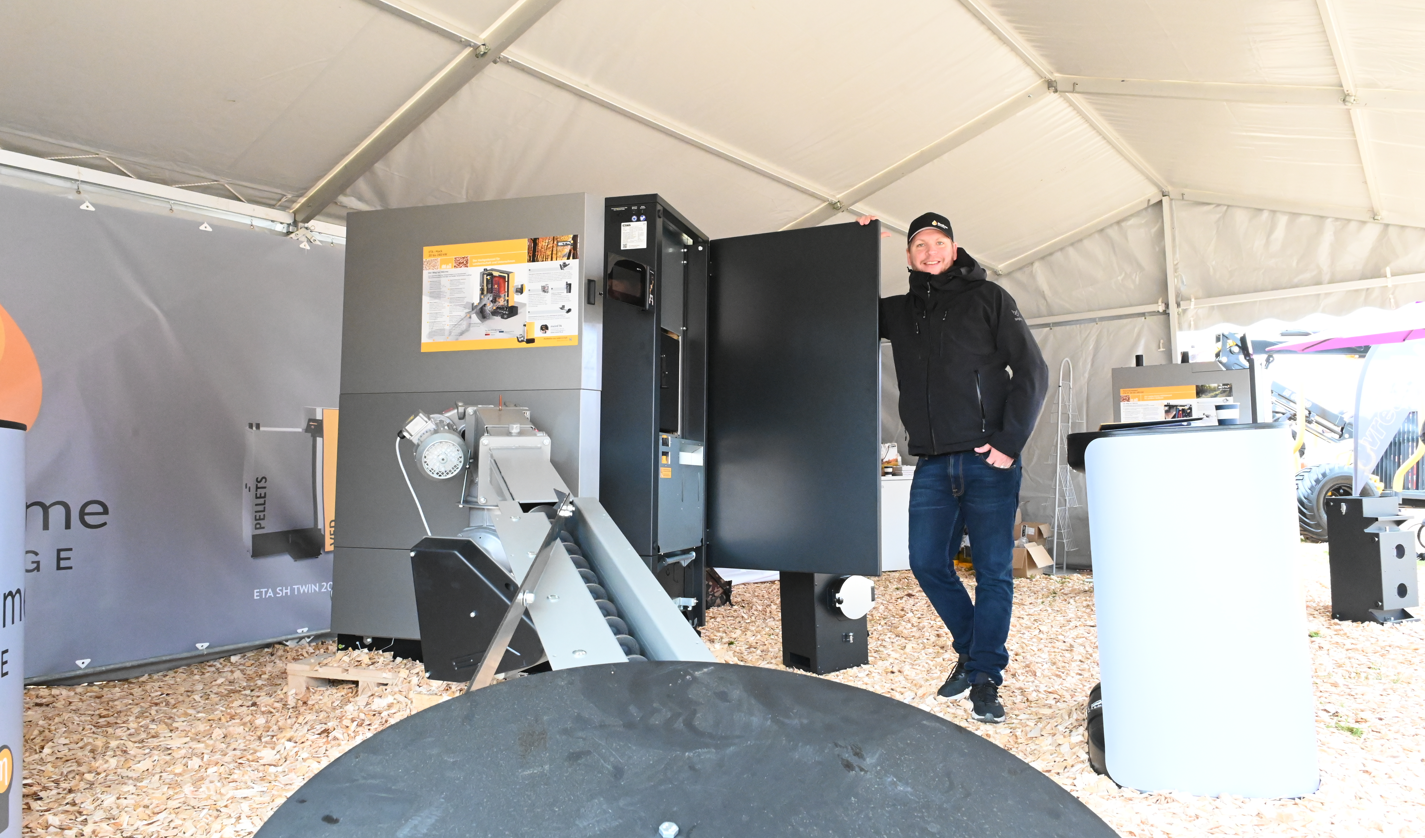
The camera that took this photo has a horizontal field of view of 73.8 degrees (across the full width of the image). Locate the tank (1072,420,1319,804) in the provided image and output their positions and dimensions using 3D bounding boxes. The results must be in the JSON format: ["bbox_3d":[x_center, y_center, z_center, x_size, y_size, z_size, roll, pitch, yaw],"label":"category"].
[{"bbox_3d":[1.359,0.534,2.772,0.580,0.980,0.400,-3,-6,17],"label":"tank"}]

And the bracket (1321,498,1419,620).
[{"bbox_3d":[4.394,0.936,6.336,0.360,0.800,0.360,2,-5,-24],"label":"bracket"}]

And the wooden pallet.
[{"bbox_3d":[-1.056,1.044,4.063,0.800,0.144,1.200,-1,-5,18],"label":"wooden pallet"}]

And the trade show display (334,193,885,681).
[{"bbox_3d":[-0.395,0.056,3.964,2.101,1.817,0.893,-1,-5,16],"label":"trade show display"}]

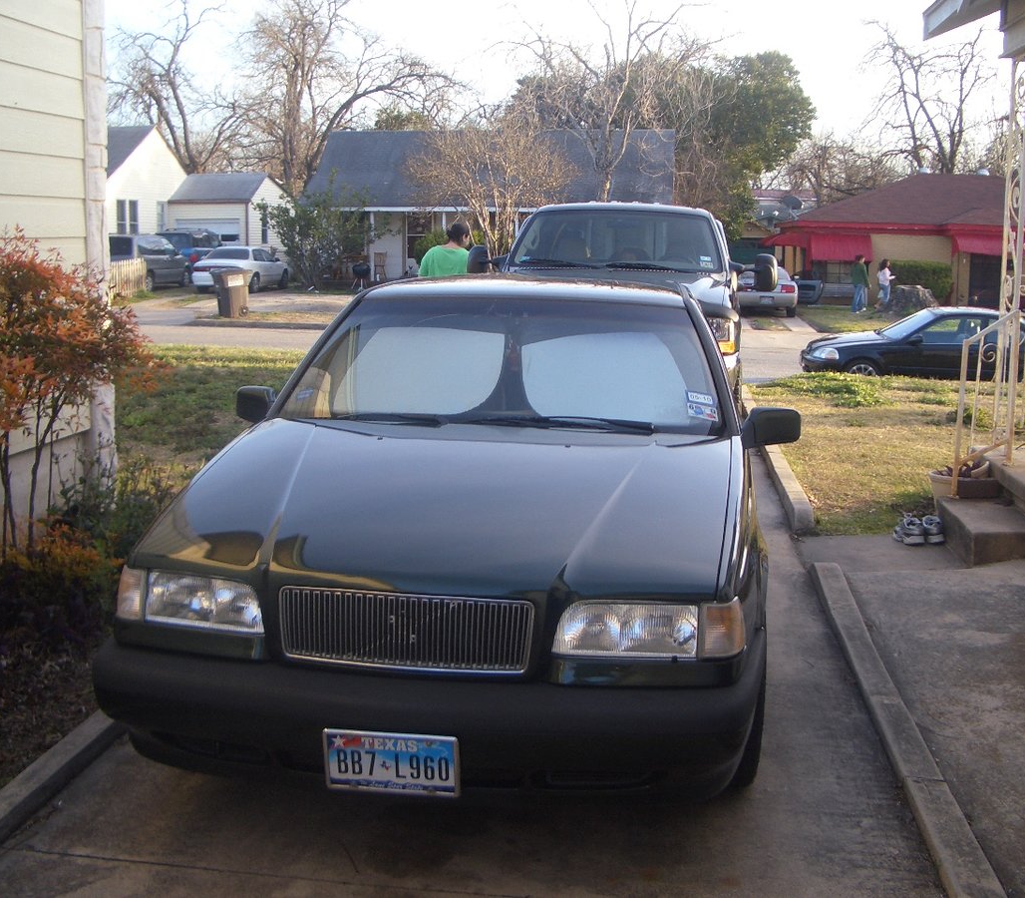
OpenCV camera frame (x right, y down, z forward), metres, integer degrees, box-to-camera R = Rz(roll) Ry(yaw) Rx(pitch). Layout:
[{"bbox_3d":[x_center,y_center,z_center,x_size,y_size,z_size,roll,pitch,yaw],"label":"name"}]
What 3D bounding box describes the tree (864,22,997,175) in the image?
[{"bbox_3d":[18.053,-12.513,51.875,6.600,11.390,6.500,2,10,8],"label":"tree"}]

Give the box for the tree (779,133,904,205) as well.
[{"bbox_3d":[16.514,-12.177,60.807,6.500,7.250,6.200,1,10,7],"label":"tree"}]

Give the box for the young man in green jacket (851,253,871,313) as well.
[{"bbox_3d":[10.355,-4.892,36.000,0.420,1.710,0.520,-7,12,-34],"label":"young man in green jacket"}]

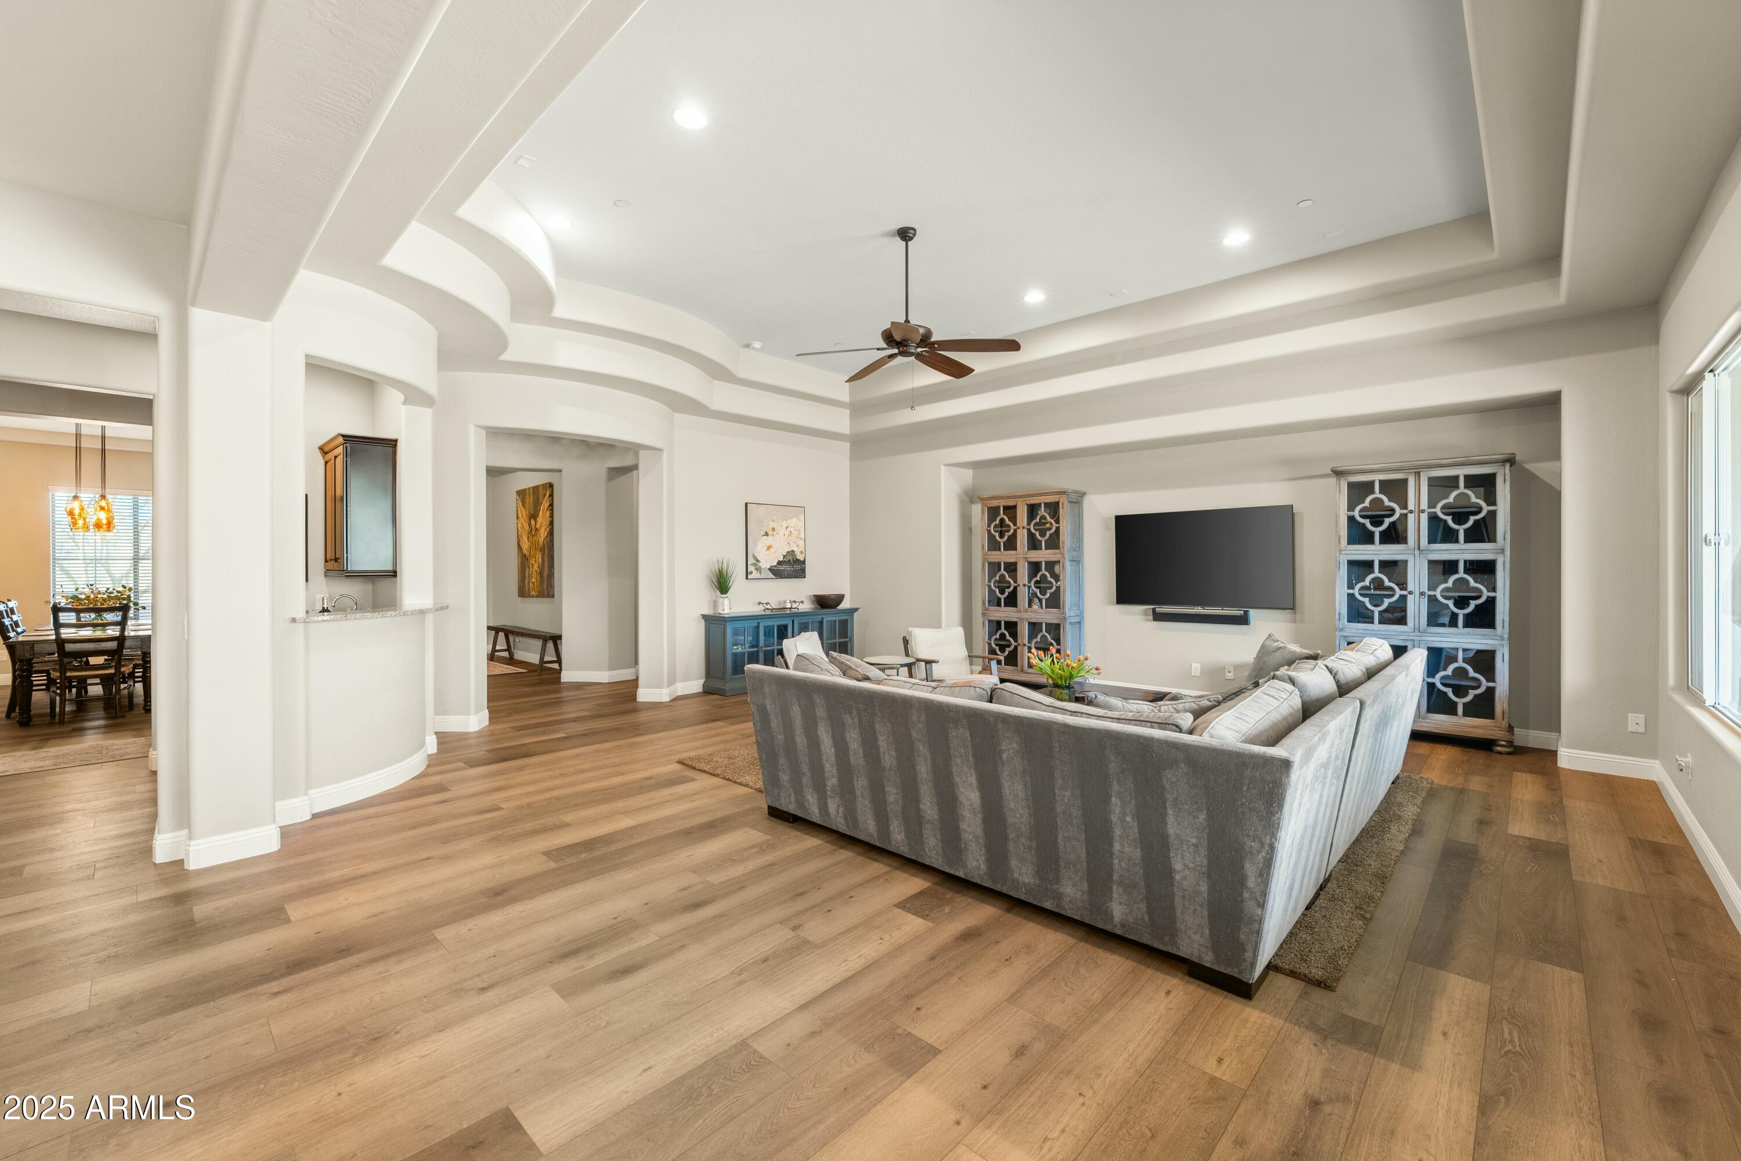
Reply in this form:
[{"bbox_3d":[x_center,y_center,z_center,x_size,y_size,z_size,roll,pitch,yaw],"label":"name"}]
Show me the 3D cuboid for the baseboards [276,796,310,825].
[{"bbox_3d":[-3.203,1.278,3.755,0.045,0.135,0.170,0,0,45],"label":"baseboards"}]

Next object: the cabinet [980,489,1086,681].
[{"bbox_3d":[1.820,0.129,7.699,1.110,2.150,0.410,1,2,44],"label":"cabinet"}]

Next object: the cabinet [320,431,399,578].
[{"bbox_3d":[-4.037,-0.560,5.324,0.840,1.050,0.370,1,2,44],"label":"cabinet"}]

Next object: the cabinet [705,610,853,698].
[{"bbox_3d":[-1.050,0.851,8.574,0.480,0.915,2.140,0,0,45],"label":"cabinet"}]

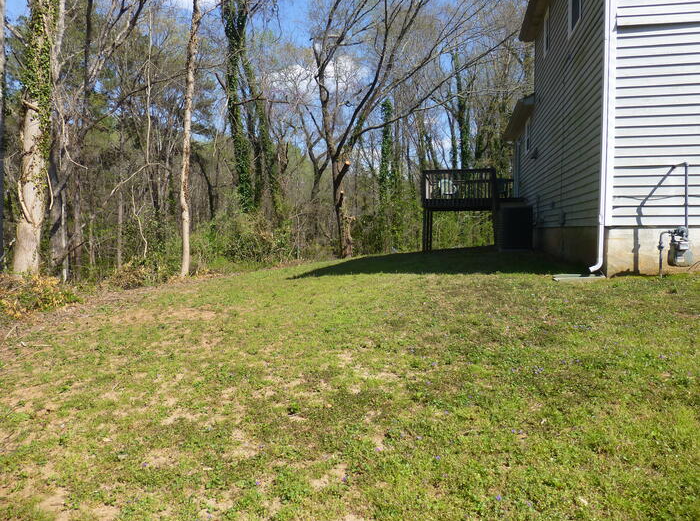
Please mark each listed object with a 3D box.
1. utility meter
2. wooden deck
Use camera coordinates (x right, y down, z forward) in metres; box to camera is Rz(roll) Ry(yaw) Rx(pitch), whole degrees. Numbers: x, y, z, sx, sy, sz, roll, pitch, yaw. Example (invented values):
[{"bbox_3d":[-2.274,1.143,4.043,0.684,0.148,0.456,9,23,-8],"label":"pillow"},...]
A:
[{"bbox_3d":[4.059,-0.171,5.944,0.210,0.475,0.215,1,4,13],"label":"utility meter"},{"bbox_3d":[4.247,-1.658,16.911,3.180,2.620,3.650,1,4,13],"label":"wooden deck"}]

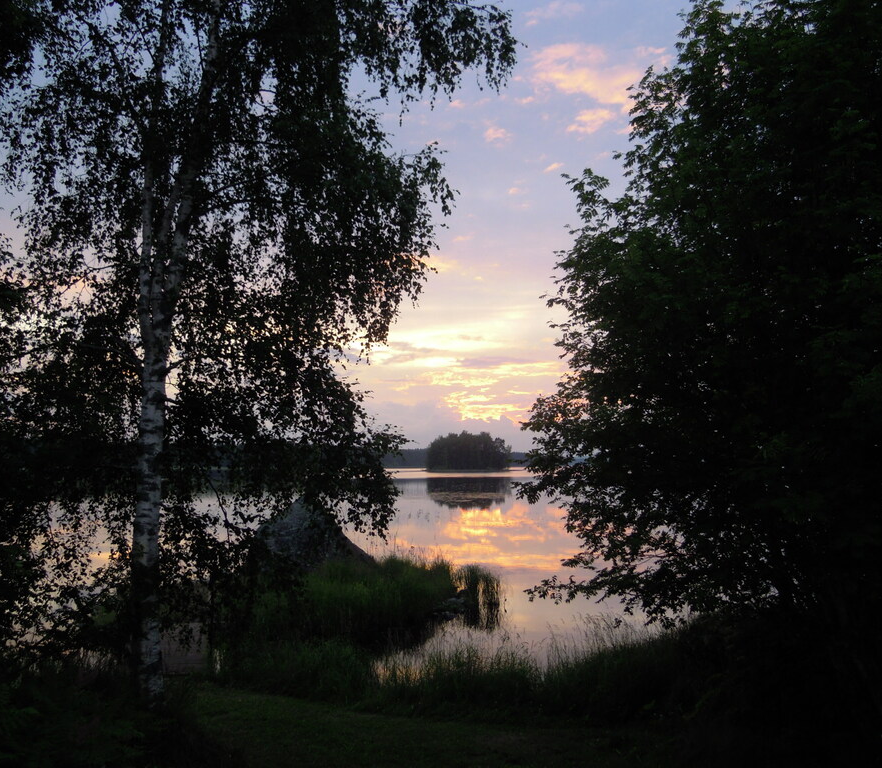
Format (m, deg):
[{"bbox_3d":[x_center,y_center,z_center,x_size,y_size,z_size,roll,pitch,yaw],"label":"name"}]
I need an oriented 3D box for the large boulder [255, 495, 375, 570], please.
[{"bbox_3d":[-1.910,2.330,12.500,1.850,1.300,1.600,0,-6,0],"label":"large boulder"}]

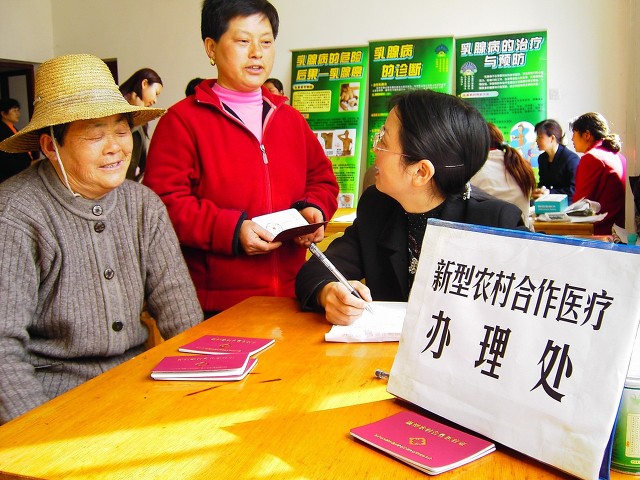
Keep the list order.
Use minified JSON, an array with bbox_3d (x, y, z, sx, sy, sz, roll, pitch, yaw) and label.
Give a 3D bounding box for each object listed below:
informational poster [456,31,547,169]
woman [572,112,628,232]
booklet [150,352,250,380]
[{"bbox_3d":[1.384,-0.786,4.923,0.660,1.500,0.015,0,6,20],"label":"informational poster"},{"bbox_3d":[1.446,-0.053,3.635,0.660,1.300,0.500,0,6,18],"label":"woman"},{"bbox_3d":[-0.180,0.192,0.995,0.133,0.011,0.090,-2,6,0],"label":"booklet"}]

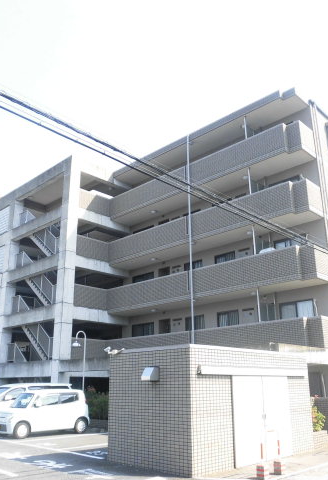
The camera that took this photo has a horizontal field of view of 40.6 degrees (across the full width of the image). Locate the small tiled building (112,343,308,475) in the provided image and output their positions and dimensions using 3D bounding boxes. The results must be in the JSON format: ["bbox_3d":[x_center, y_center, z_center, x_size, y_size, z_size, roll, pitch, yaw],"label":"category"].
[{"bbox_3d":[1.495,4.527,12.307,2.730,2.670,5.480,-17,-25,41],"label":"small tiled building"}]

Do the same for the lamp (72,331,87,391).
[{"bbox_3d":[-3.810,6.234,20.093,0.340,4.180,0.660,-17,-25,41],"label":"lamp"}]

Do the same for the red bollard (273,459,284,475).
[{"bbox_3d":[2.395,4.730,9.288,0.220,0.290,0.220,-17,-25,41],"label":"red bollard"}]

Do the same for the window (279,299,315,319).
[{"bbox_3d":[5.668,3.206,18.762,1.620,1.350,0.140,-17,-25,41],"label":"window"}]

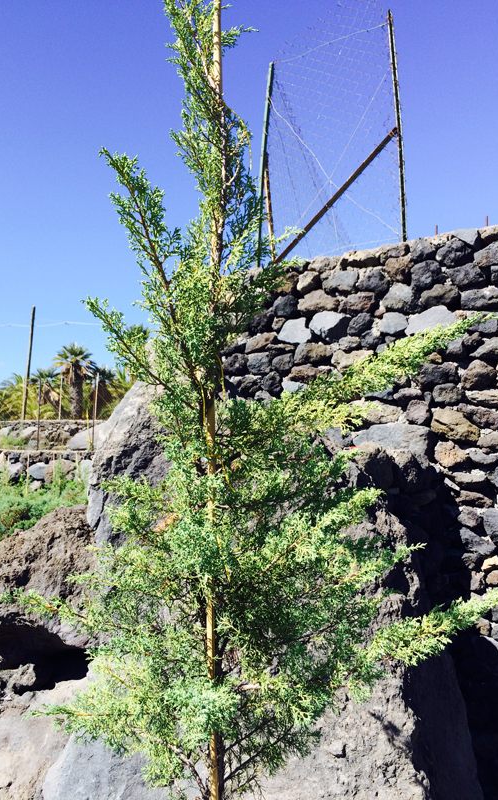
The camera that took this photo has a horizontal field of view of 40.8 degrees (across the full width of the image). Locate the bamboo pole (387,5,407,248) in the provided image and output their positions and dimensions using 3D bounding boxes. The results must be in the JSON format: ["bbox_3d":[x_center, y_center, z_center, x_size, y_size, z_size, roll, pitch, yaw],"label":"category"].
[{"bbox_3d":[1.060,-1.980,4.791,0.035,1.770,0.035,-2,-8,0],"label":"bamboo pole"}]

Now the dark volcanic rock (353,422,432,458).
[{"bbox_3d":[1.017,0.287,4.750,0.523,0.273,0.360,-3,-7,29],"label":"dark volcanic rock"}]

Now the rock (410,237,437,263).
[{"bbox_3d":[1.224,-1.056,4.703,0.186,0.185,0.210,-3,-7,29],"label":"rock"}]

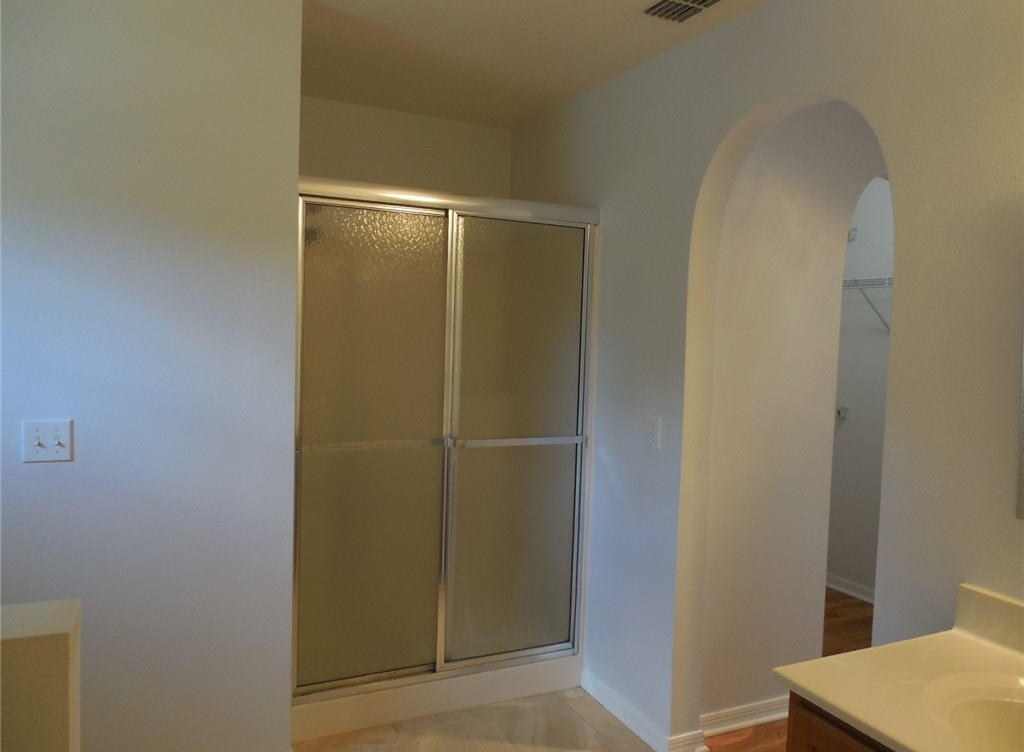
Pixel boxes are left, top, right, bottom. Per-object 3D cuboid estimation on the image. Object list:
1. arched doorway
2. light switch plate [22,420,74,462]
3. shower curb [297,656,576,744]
[{"bbox_3d":[0.787,0.282,2.143,0.145,2.135,0.756,0,4,-25],"label":"arched doorway"},{"bbox_3d":[-1.266,0.180,2.020,0.117,0.115,0.013,0,4,-25],"label":"light switch plate"},{"bbox_3d":[-0.271,1.205,2.838,1.181,0.139,0.100,0,4,-25],"label":"shower curb"}]

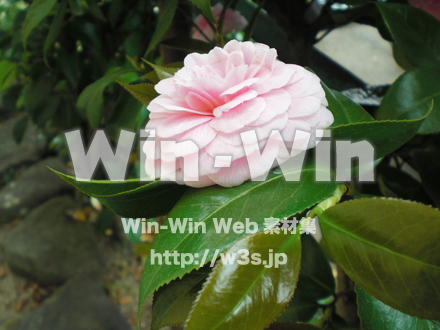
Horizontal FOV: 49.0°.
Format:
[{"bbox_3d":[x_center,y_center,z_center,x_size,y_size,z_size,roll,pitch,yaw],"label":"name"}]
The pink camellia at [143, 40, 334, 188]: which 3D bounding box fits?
[{"bbox_3d":[0.007,-0.024,0.216,0.085,0.052,0.085,-15,39,7],"label":"pink camellia"}]

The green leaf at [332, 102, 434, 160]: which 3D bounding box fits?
[{"bbox_3d":[0.074,-0.019,0.239,0.074,0.025,0.034,-23,33,-9],"label":"green leaf"}]

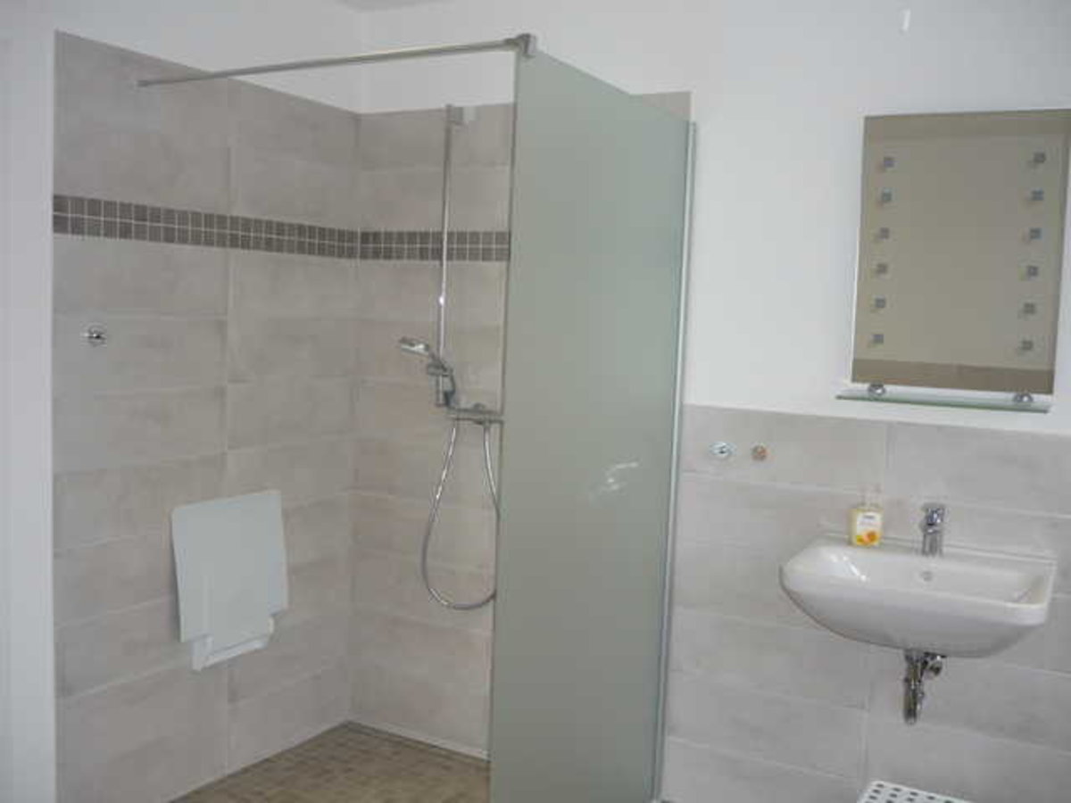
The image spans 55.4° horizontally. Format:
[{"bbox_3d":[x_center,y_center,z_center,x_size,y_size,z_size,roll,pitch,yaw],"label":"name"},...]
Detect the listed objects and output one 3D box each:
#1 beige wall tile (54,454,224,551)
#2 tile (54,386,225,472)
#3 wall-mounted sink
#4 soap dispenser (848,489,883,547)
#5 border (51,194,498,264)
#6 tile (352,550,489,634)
[{"bbox_3d":[-1.072,0.266,2.819,0.010,0.198,0.595,5,6,29],"label":"beige wall tile"},{"bbox_3d":[-1.066,0.068,2.801,0.010,0.198,0.595,5,6,29],"label":"tile"},{"bbox_3d":[0.902,0.490,2.471,0.615,0.190,0.480,5,6,29],"label":"wall-mounted sink"},{"bbox_3d":[0.858,0.304,2.652,0.078,0.155,0.046,1,5,-7],"label":"soap dispenser"},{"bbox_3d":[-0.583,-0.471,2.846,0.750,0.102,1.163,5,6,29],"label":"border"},{"bbox_3d":[-0.393,0.634,3.491,0.600,0.200,0.012,5,6,29],"label":"tile"}]

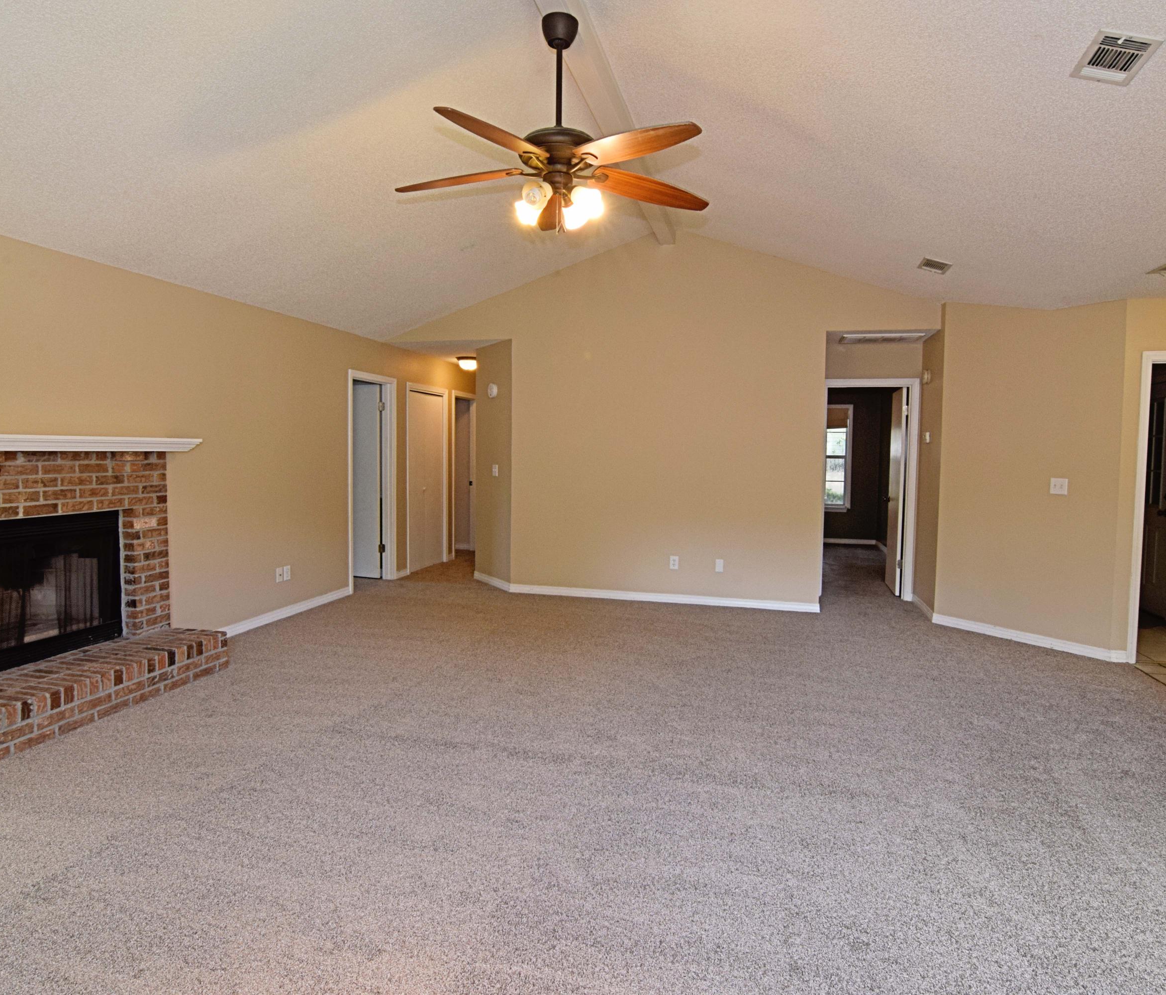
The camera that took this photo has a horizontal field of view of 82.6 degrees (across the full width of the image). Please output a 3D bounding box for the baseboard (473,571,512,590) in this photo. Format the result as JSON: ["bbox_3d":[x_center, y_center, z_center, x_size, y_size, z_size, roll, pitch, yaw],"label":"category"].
[{"bbox_3d":[-0.944,0.871,6.863,0.015,0.081,0.804,-2,4,-32],"label":"baseboard"}]

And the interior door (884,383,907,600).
[{"bbox_3d":[3.214,-0.073,6.790,0.036,2.054,0.750,2,4,17],"label":"interior door"}]

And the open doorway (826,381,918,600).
[{"bbox_3d":[2.758,-0.069,6.481,0.896,2.115,0.132,2,4,14],"label":"open doorway"}]

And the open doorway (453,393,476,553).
[{"bbox_3d":[-1.623,-0.292,8.841,0.132,2.120,0.891,2,4,14],"label":"open doorway"}]

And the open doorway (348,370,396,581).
[{"bbox_3d":[-2.164,-0.156,6.675,0.132,2.120,0.799,2,4,14],"label":"open doorway"}]

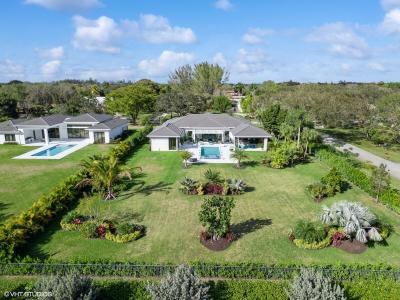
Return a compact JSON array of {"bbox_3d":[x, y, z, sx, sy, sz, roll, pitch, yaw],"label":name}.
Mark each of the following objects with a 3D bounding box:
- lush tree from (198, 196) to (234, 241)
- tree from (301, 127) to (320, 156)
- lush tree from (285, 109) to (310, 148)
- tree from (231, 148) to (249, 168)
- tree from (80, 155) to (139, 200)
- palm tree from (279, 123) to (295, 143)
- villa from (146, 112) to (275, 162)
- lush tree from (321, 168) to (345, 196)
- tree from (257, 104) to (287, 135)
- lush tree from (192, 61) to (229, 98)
[{"bbox_3d":[1.762,7.102,28.749,3.630,4.780,3.260,0,13,0],"label":"lush tree"},{"bbox_3d":[24.114,-1.823,60.660,3.930,6.250,3.730,0,13,0],"label":"tree"},{"bbox_3d":[21.966,-4.420,63.354,5.010,10.050,4.760,0,13,0],"label":"lush tree"},{"bbox_3d":[7.519,1.614,52.210,3.200,3.510,3.040,0,13,0],"label":"tree"},{"bbox_3d":[-12.715,3.775,38.954,8.710,6.490,8.280,0,13,0],"label":"tree"},{"bbox_3d":[19.797,-3.019,63.196,3.410,6.300,3.240,0,13,0],"label":"palm tree"},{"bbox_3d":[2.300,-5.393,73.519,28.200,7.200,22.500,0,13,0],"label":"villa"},{"bbox_3d":[18.935,4.483,39.940,3.090,3.650,2.940,0,13,0],"label":"lush tree"},{"bbox_3d":[18.244,-6.407,70.032,6.540,10.800,6.220,0,13,0],"label":"tree"},{"bbox_3d":[5.877,-35.010,156.141,20.150,27.260,19.140,0,13,0],"label":"lush tree"}]

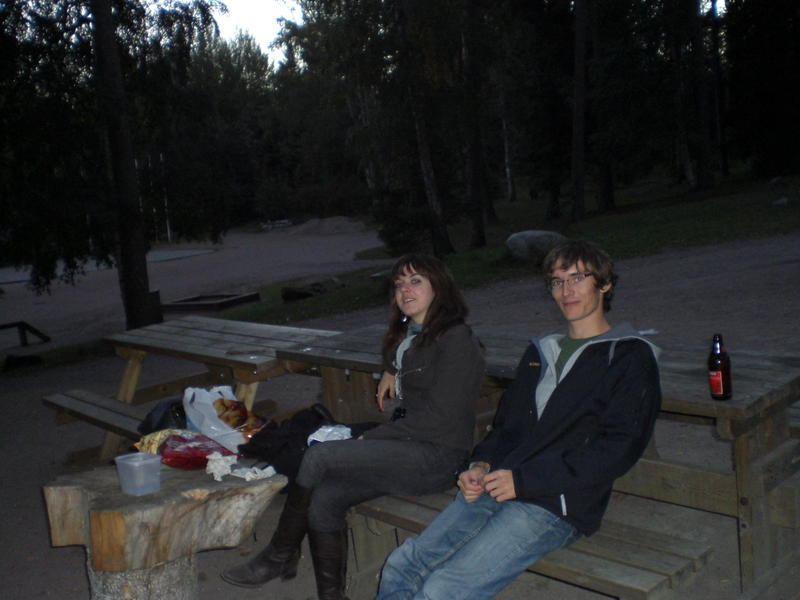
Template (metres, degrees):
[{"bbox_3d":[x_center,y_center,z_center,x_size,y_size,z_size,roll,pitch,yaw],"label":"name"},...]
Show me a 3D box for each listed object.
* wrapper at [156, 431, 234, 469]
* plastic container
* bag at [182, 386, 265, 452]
[{"bbox_3d":[-0.797,0.590,3.440,0.270,0.095,0.170,-5,7,0],"label":"wrapper"},{"bbox_3d":[-0.943,0.628,3.170,0.123,0.122,0.117,2,10,40],"label":"plastic container"},{"bbox_3d":[-0.726,0.494,3.600,0.300,0.240,0.190,-5,7,0],"label":"bag"}]

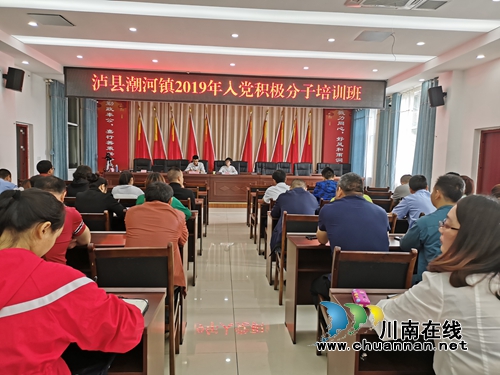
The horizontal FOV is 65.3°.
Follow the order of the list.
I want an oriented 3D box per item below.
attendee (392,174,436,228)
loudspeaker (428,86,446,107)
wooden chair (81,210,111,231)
[{"bbox_3d":[1.789,0.490,4.207,0.520,1.240,0.780,1,4,-12],"label":"attendee"},{"bbox_3d":[4.126,-2.006,8.618,0.300,0.400,0.280,-12,3,7],"label":"loudspeaker"},{"bbox_3d":[-1.497,0.610,3.726,0.460,0.900,0.500,1,4,-4],"label":"wooden chair"}]

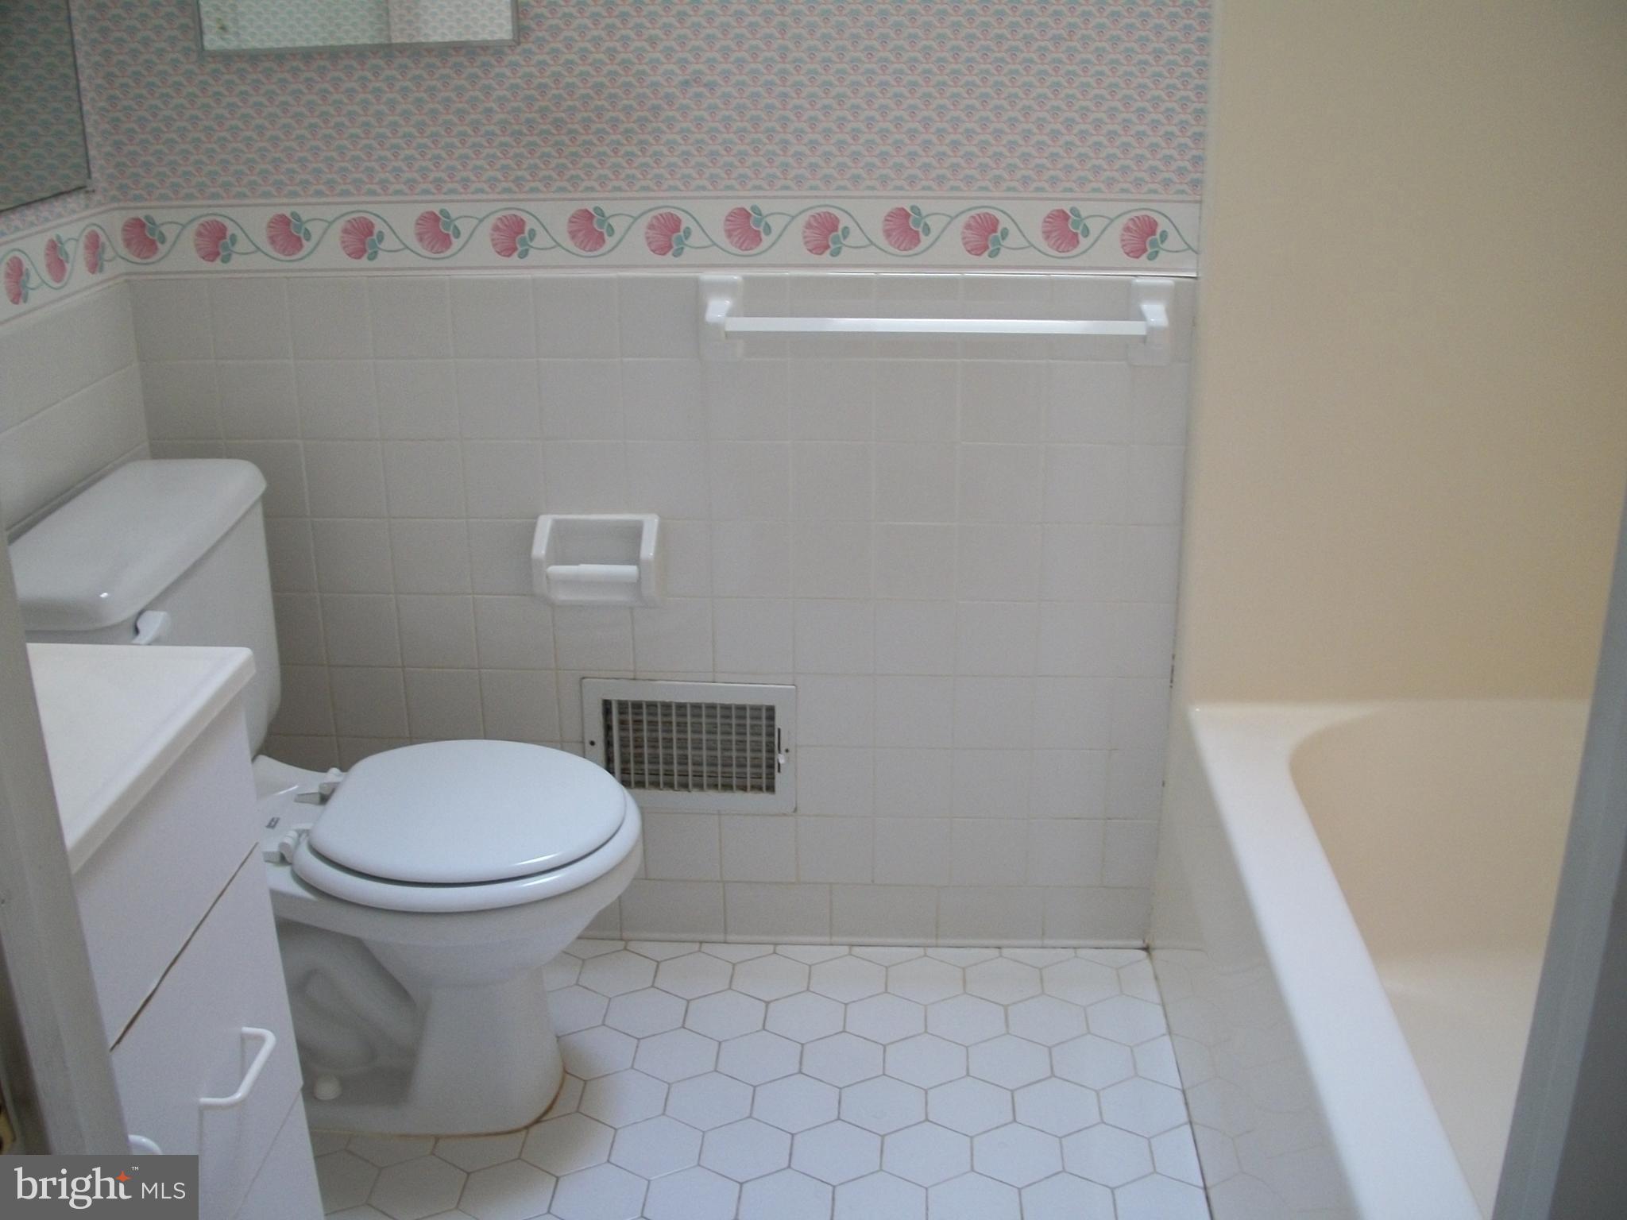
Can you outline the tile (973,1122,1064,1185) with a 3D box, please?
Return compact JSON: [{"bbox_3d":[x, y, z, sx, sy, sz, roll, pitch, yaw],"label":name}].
[{"bbox_3d":[0.241,0.649,1.948,0.106,0.009,0.122,1,20,3],"label":"tile"}]

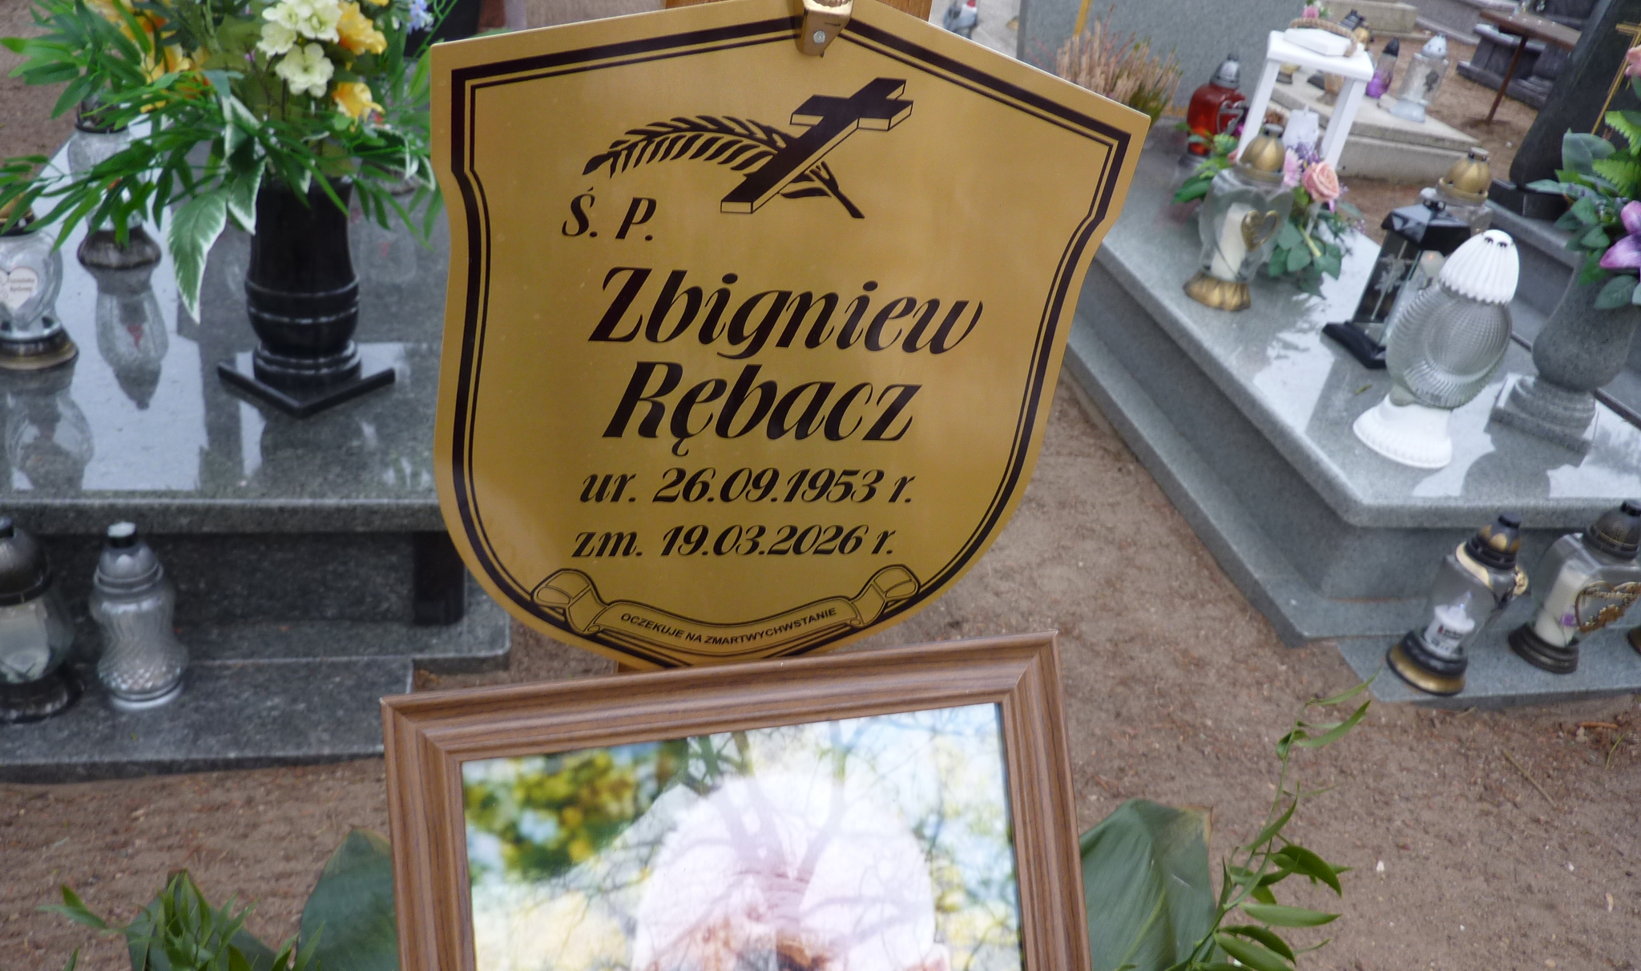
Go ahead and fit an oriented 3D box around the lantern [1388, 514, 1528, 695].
[{"bbox_3d":[0.942,0.161,1.715,0.115,0.281,0.122,-9,36,-29],"label":"lantern"}]

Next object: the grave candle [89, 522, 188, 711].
[{"bbox_3d":[-0.759,0.141,1.310,0.100,0.224,0.100,12,31,3],"label":"grave candle"}]

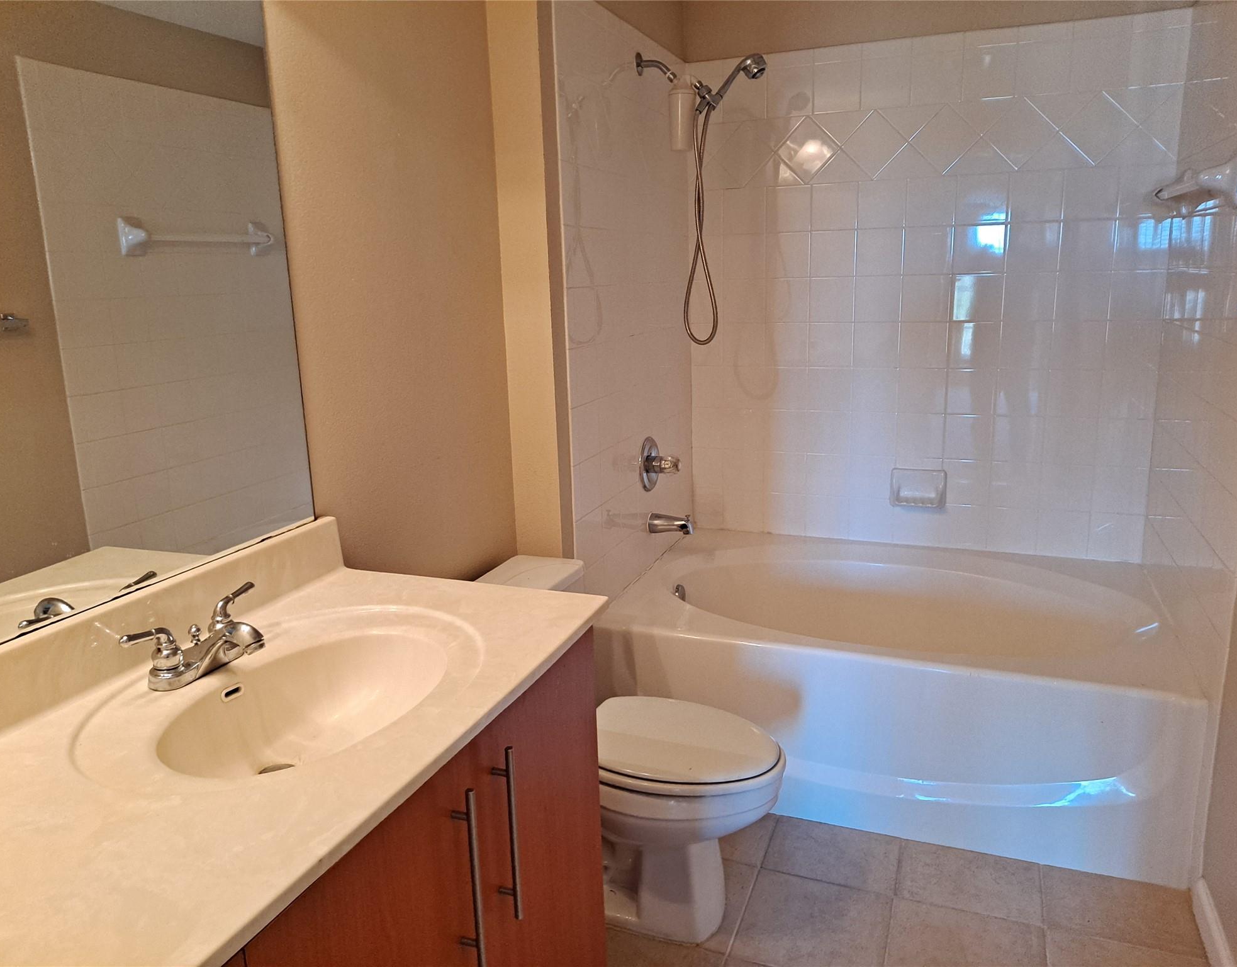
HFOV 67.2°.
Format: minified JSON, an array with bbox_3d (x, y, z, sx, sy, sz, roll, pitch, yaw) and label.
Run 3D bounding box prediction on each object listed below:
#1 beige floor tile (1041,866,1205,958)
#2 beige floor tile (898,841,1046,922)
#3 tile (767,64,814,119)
[{"bbox_3d":[1.134,0.969,2.108,0.310,0.010,0.229,3,14,21],"label":"beige floor tile"},{"bbox_3d":[0.830,0.945,2.203,0.312,0.010,0.240,3,13,21],"label":"beige floor tile"},{"bbox_3d":[0.567,-1.292,3.083,0.152,0.152,0.010,3,14,21],"label":"tile"}]

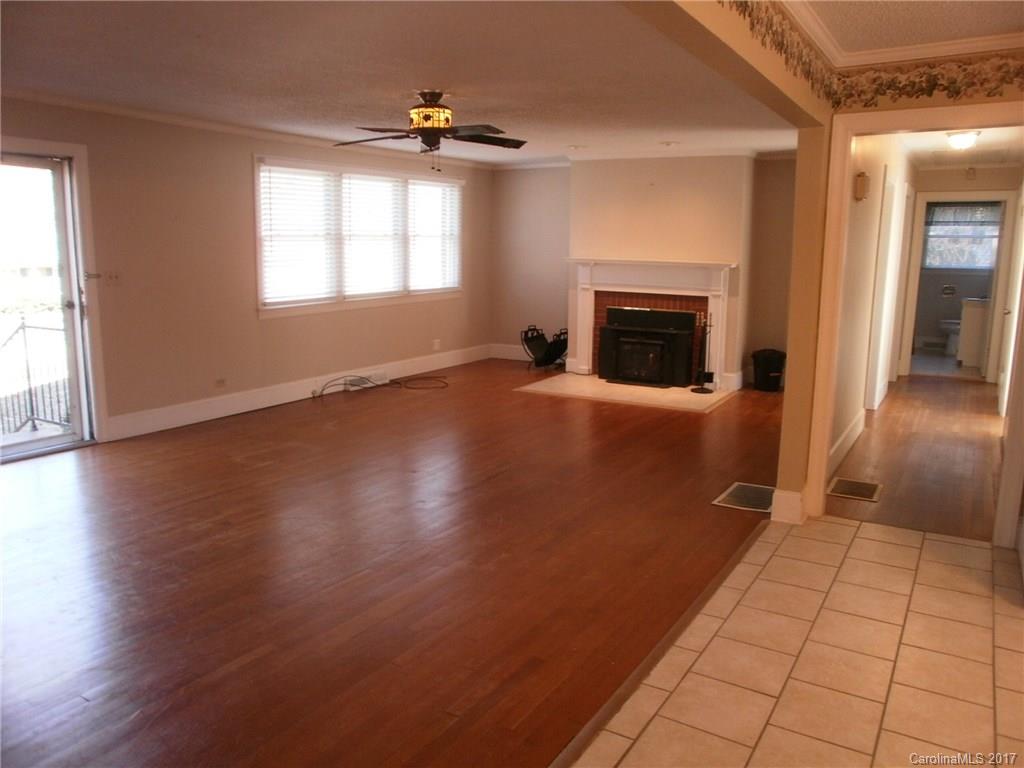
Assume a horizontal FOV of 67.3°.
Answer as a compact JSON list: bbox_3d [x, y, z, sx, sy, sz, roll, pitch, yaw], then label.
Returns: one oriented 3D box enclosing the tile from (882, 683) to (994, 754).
[{"bbox_3d":[1.375,1.080,2.472,0.305,0.010,0.305,6,12,31],"label":"tile"}]

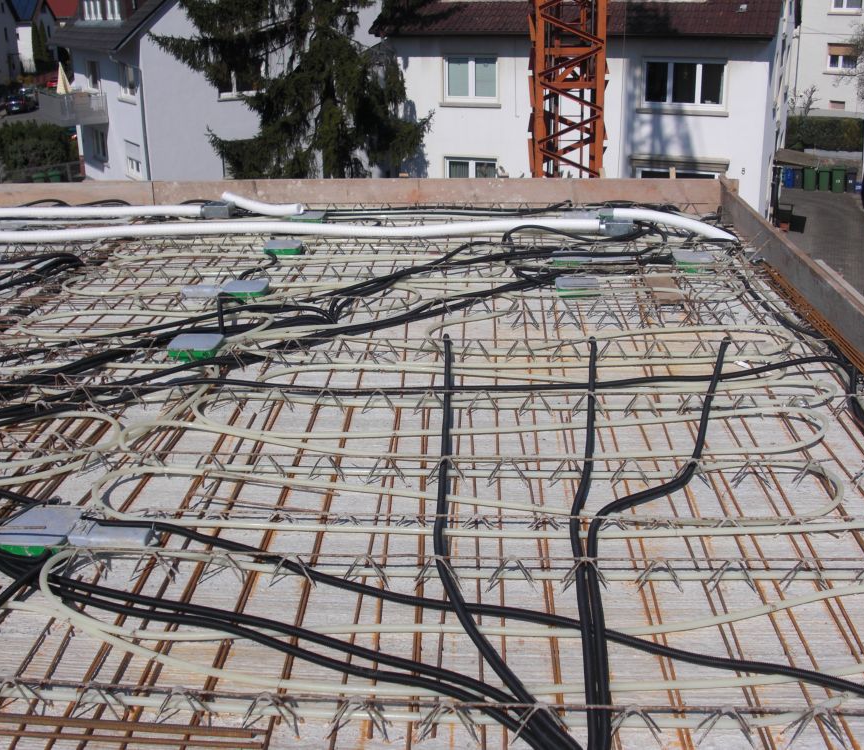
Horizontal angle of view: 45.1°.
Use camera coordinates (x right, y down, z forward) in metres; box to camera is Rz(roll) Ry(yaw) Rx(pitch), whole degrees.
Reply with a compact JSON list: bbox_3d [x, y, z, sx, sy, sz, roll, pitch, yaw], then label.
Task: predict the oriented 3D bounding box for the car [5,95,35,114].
[{"bbox_3d":[-36.556,-24.048,92.125,1.760,1.460,4.400,-4,22,-9],"label":"car"}]

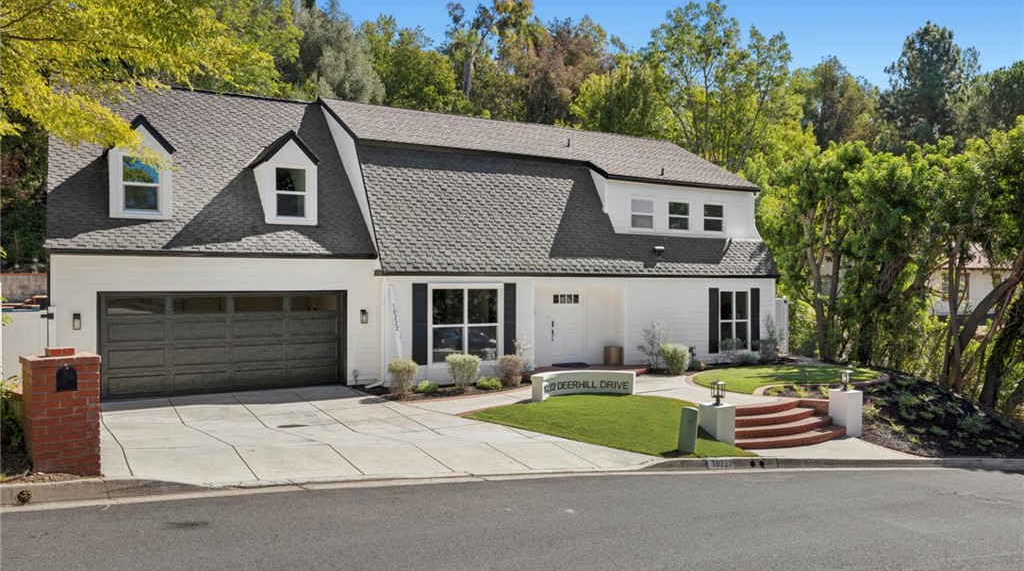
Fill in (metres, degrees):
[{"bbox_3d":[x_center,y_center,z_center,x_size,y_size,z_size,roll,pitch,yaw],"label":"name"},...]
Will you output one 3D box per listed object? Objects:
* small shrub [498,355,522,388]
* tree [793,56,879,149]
[{"bbox_3d":[-0.035,1.956,17.000,0.550,0.760,0.540,0,0,0],"label":"small shrub"},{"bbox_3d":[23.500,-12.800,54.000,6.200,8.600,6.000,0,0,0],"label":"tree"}]

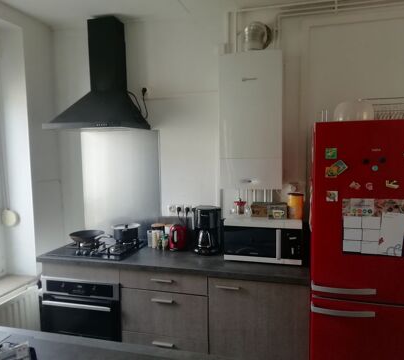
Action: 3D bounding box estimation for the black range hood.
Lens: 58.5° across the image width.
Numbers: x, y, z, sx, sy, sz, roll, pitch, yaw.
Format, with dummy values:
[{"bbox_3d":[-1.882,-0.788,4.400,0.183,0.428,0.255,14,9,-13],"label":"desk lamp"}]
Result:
[{"bbox_3d":[-0.757,-0.776,2.632,0.600,0.820,0.493,1,5,15],"label":"black range hood"}]

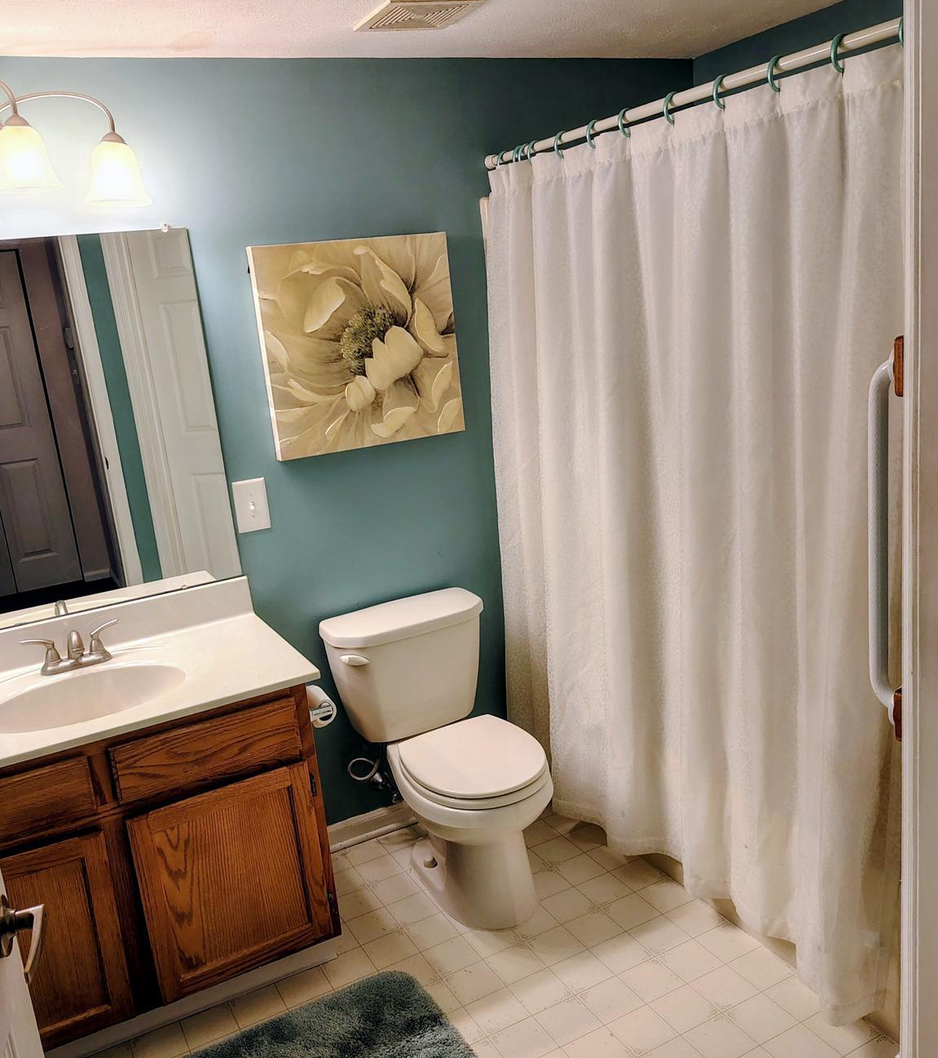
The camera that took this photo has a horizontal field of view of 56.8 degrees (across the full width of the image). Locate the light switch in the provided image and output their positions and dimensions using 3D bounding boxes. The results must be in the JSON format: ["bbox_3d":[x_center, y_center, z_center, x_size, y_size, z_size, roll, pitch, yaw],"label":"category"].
[{"bbox_3d":[-0.595,-0.065,2.376,0.088,0.140,0.012,-12,13,-26],"label":"light switch"}]

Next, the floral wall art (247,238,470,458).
[{"bbox_3d":[-0.293,-0.518,2.444,0.570,0.568,0.043,-12,13,-26],"label":"floral wall art"}]

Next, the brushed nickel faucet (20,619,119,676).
[{"bbox_3d":[-0.953,0.295,2.099,0.223,0.086,0.110,-12,13,-26],"label":"brushed nickel faucet"}]

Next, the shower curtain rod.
[{"bbox_3d":[0.414,-0.938,1.928,0.035,0.035,1.500,-12,17,-26],"label":"shower curtain rod"}]

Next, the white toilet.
[{"bbox_3d":[-0.057,0.627,2.375,0.480,0.736,0.660,-12,13,-26],"label":"white toilet"}]

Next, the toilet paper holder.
[{"bbox_3d":[-0.398,0.441,2.183,0.101,0.090,0.132,-12,13,-26],"label":"toilet paper holder"}]

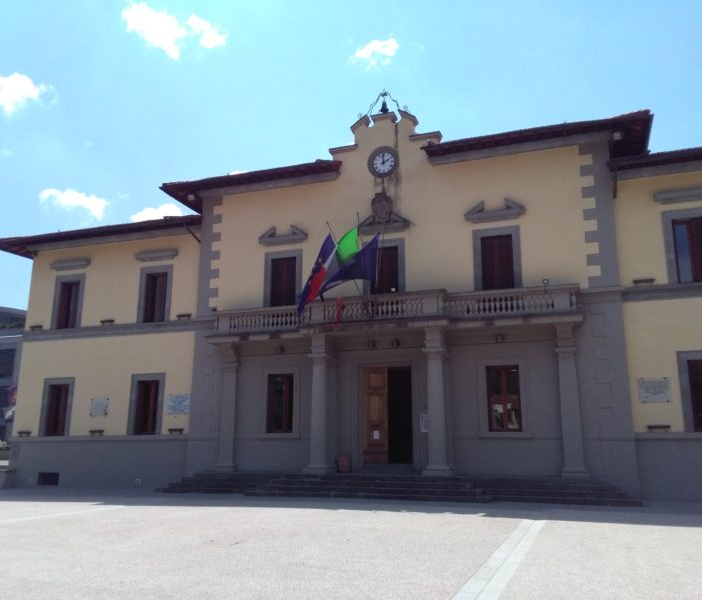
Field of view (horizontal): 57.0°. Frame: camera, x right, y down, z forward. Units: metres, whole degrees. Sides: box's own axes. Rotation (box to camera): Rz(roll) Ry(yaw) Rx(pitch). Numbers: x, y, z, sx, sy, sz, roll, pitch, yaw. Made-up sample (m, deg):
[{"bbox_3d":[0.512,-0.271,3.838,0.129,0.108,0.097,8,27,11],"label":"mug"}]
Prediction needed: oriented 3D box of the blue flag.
[{"bbox_3d":[-0.042,-1.308,22.128,2.202,1.725,0.567,-4,-14,19],"label":"blue flag"}]

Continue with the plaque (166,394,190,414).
[{"bbox_3d":[-7.353,4.441,27.547,1.069,0.813,0.040,-4,-14,19],"label":"plaque"}]

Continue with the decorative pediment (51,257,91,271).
[{"bbox_3d":[-13.377,-1.700,31.070,2.338,0.442,0.270,-4,-14,19],"label":"decorative pediment"}]

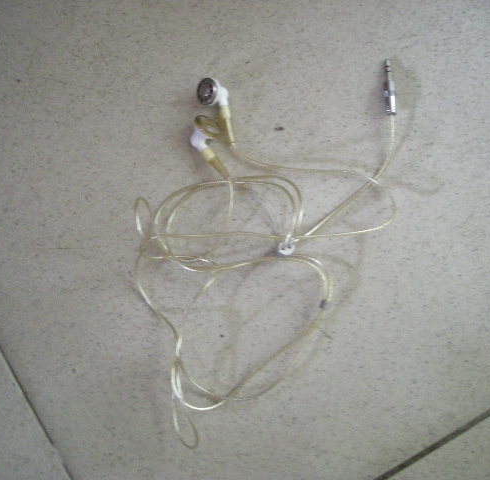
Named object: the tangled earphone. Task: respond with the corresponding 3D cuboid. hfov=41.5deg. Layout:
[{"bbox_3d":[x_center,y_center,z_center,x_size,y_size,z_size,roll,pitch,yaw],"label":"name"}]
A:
[{"bbox_3d":[0.014,0.003,0.398,0.165,0.028,0.242,0,82,0],"label":"tangled earphone"}]

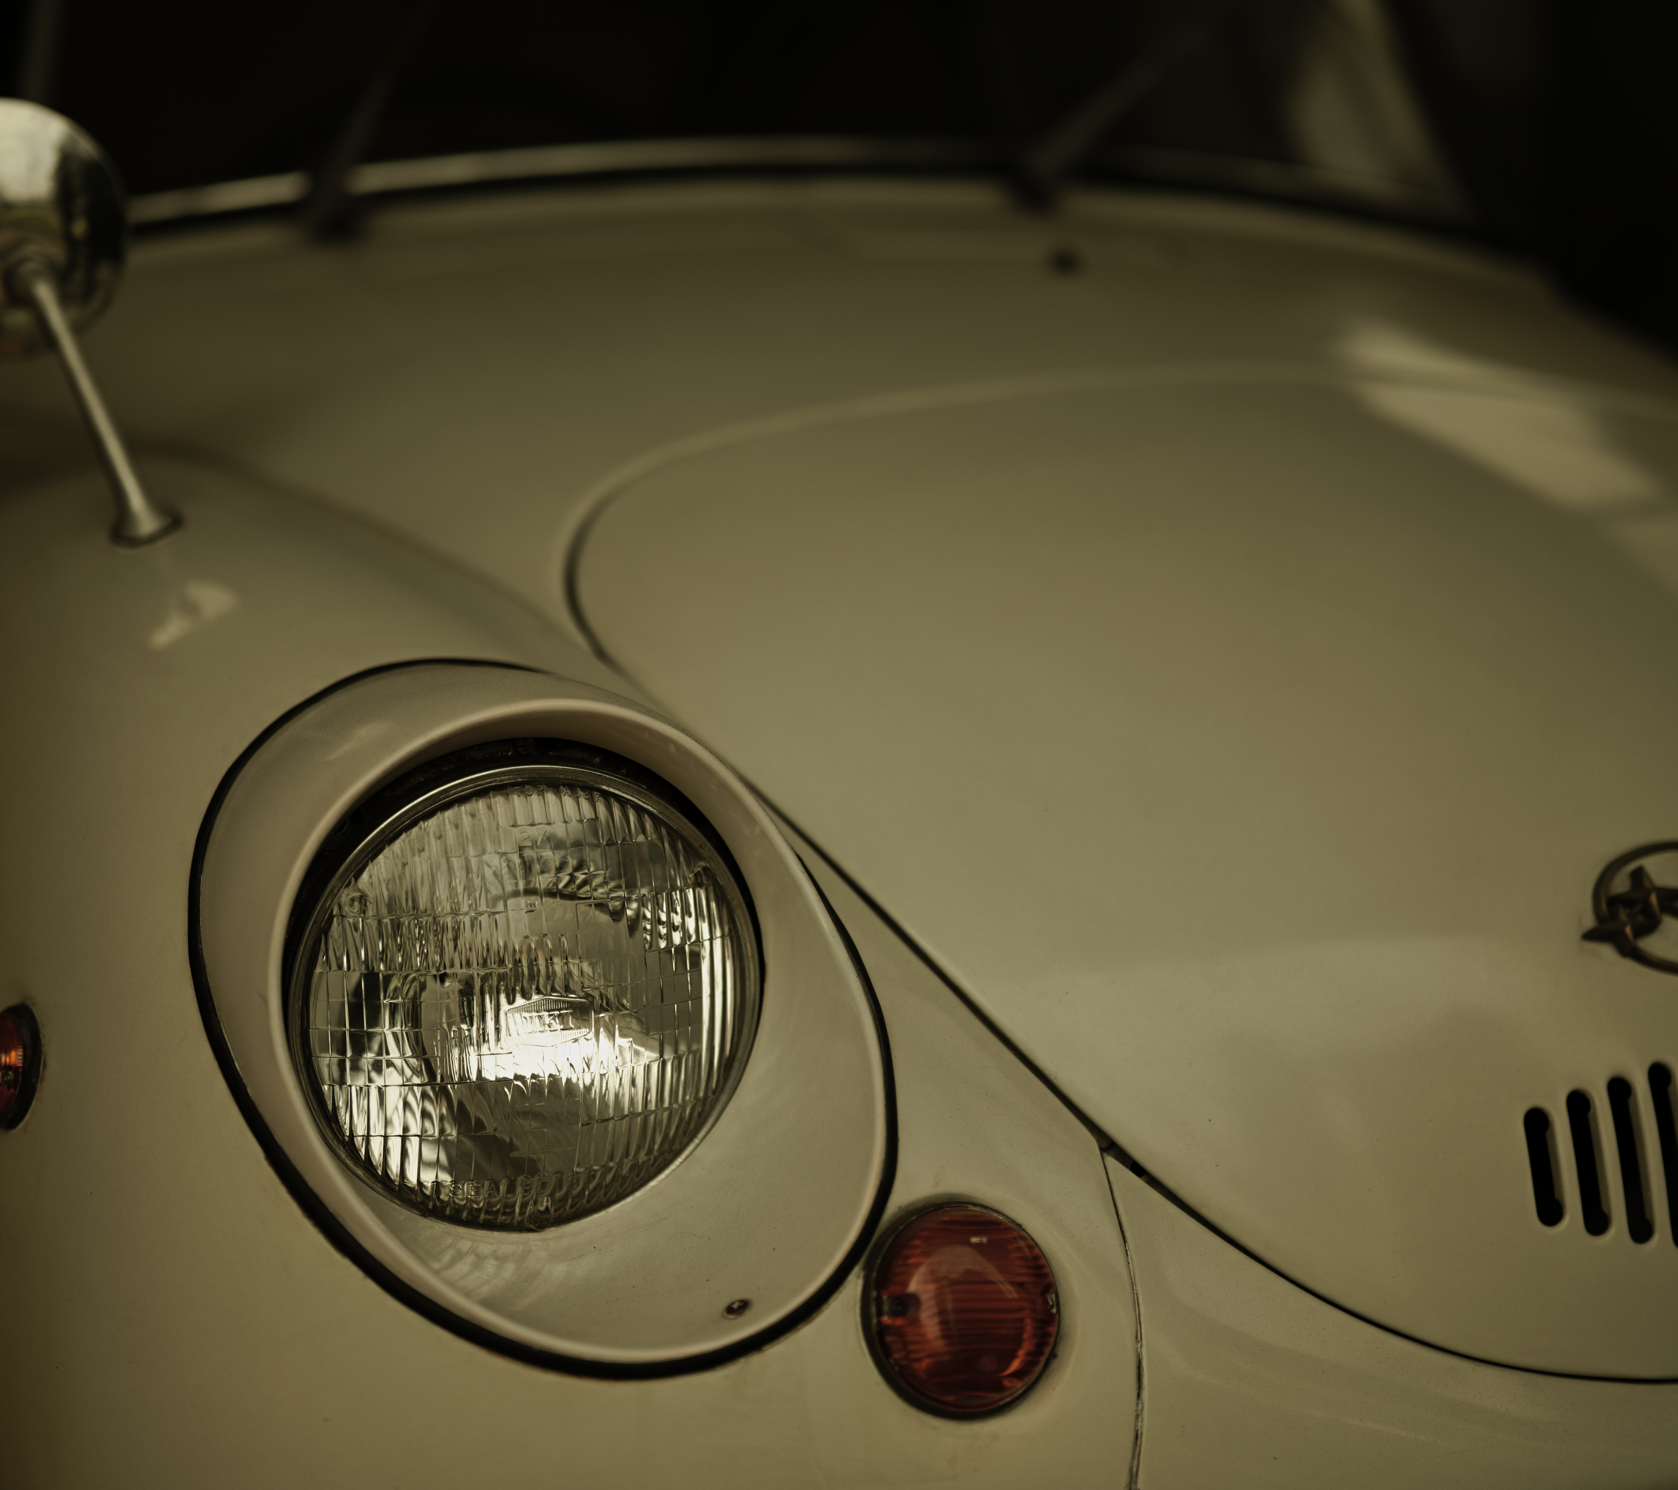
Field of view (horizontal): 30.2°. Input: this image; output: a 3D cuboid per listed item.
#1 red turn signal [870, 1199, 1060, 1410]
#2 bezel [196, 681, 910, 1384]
[{"bbox_3d":[0.046,0.208,1.150,0.080,0.081,0.040,-4,-3,-25],"label":"red turn signal"},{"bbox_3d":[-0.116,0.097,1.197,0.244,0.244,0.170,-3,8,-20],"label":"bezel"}]

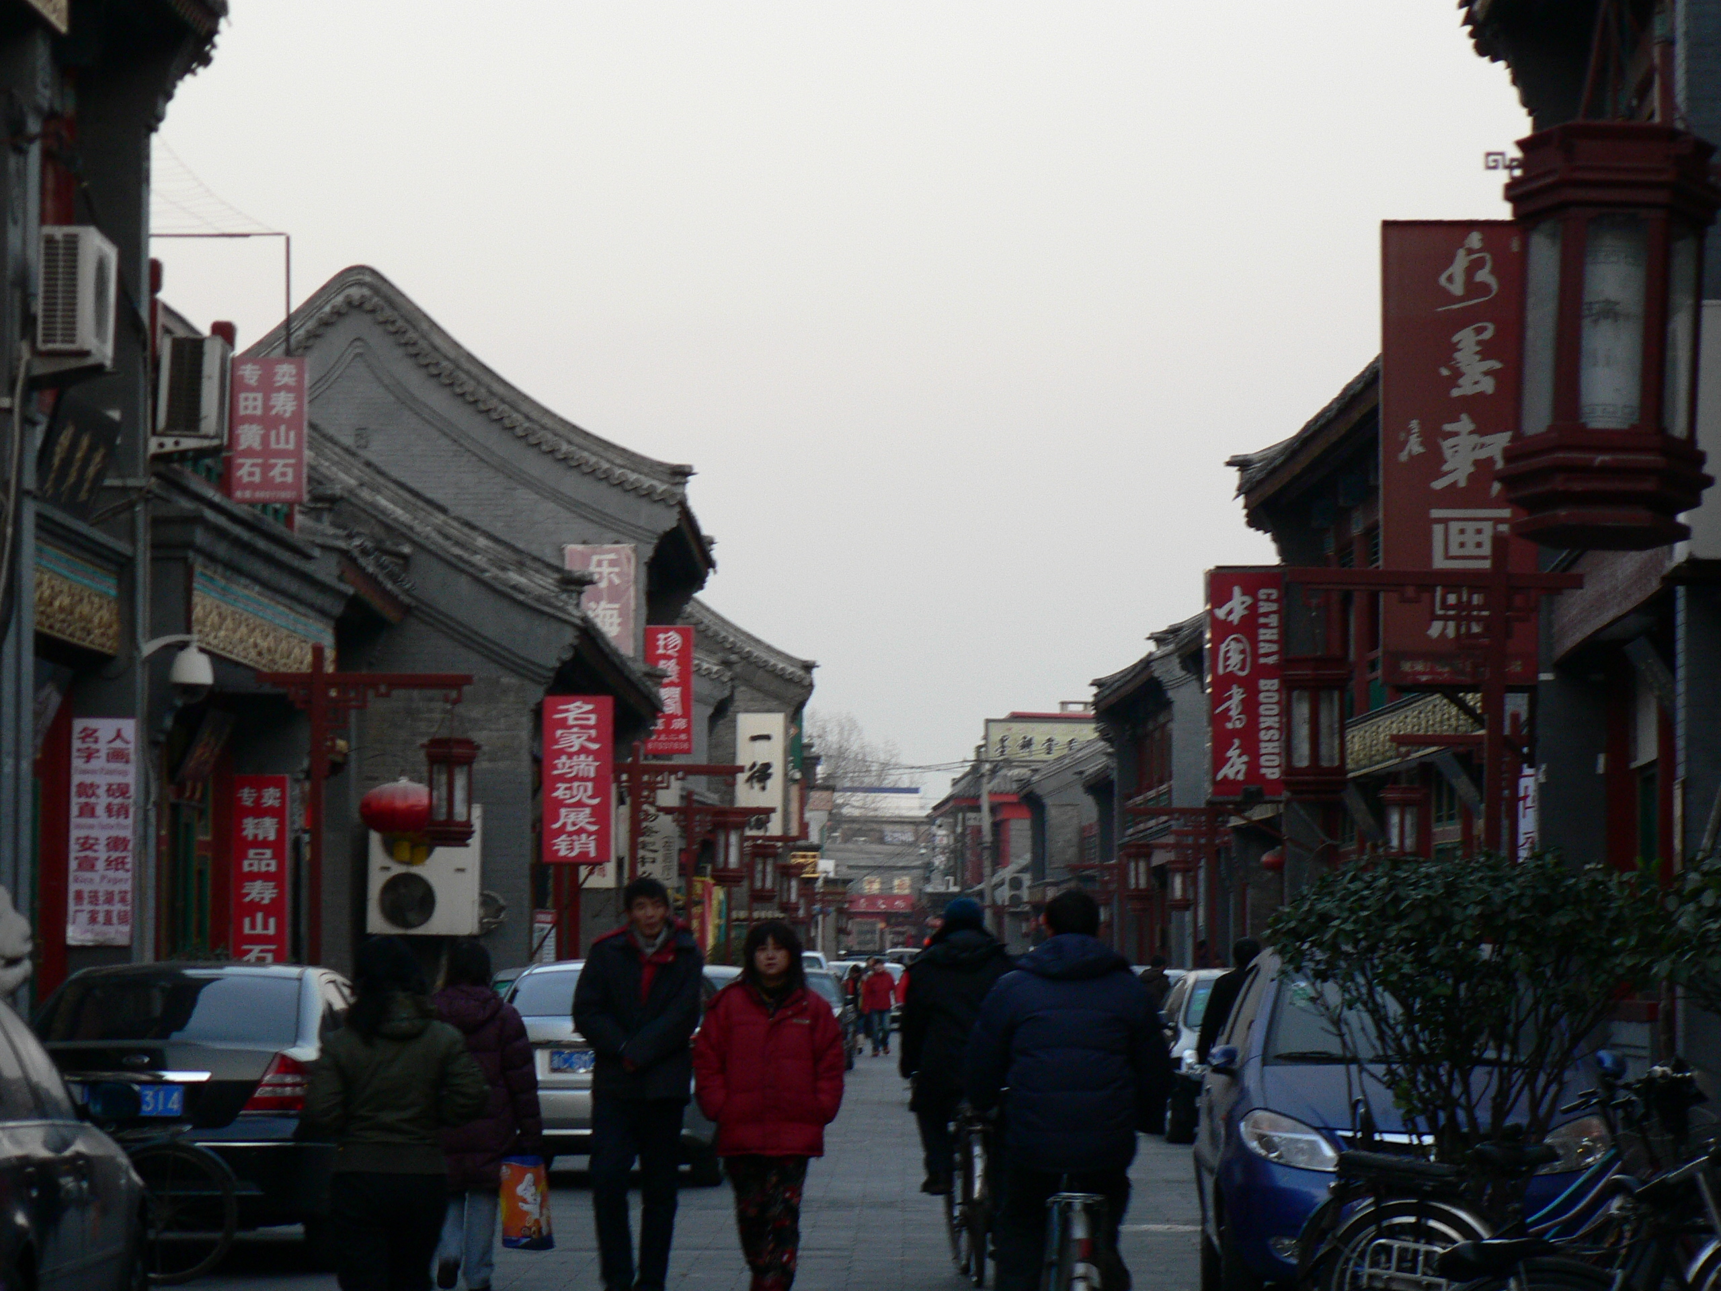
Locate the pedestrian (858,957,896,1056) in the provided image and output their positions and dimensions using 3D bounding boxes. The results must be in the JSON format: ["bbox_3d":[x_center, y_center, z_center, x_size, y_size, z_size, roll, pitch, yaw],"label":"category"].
[{"bbox_3d":[0.274,5.910,96.500,0.500,1.620,0.320,0,-3,0],"label":"pedestrian"}]

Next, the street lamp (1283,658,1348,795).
[{"bbox_3d":[2.539,0.454,33.000,0.390,0.780,0.410,0,-3,0],"label":"street lamp"}]

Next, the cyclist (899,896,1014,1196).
[{"bbox_3d":[0.455,1.845,26.500,0.560,1.470,0.900,1,-3,-2],"label":"cyclist"}]

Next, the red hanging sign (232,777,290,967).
[{"bbox_3d":[-4.303,1.656,42.500,0.420,1.480,0.070,0,-3,1],"label":"red hanging sign"}]

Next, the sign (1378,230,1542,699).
[{"bbox_3d":[3.898,-1.251,38.500,1.020,3.020,0.130,0,-3,0],"label":"sign"}]

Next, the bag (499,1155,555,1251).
[{"bbox_3d":[-1.446,2.418,25.700,0.260,0.410,0.120,0,-3,9],"label":"bag"}]

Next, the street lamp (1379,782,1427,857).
[{"bbox_3d":[4.952,1.638,54.000,0.390,0.770,0.410,0,-3,0],"label":"street lamp"}]

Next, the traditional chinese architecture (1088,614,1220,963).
[{"bbox_3d":[7.200,3.070,97.000,5.500,7.500,15.000,0,-3,0],"label":"traditional chinese architecture"}]

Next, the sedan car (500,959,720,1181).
[{"bbox_3d":[-1.740,2.906,40.600,1.760,1.490,4.500,0,-3,1],"label":"sedan car"}]

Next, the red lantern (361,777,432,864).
[{"bbox_3d":[-3.632,1.394,47.000,0.670,0.680,0.670,0,-3,0],"label":"red lantern"}]

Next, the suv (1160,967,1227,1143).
[{"bbox_3d":[3.330,3.399,50.000,1.740,1.520,4.250,0,-3,0],"label":"suv"}]

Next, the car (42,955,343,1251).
[{"bbox_3d":[-3.150,2.235,28.300,1.810,1.440,4.730,0,-3,1],"label":"car"}]

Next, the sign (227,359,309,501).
[{"bbox_3d":[-4.405,-1.605,44.000,0.590,1.090,0.070,0,-3,0],"label":"sign"}]

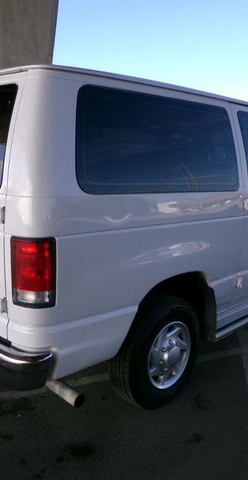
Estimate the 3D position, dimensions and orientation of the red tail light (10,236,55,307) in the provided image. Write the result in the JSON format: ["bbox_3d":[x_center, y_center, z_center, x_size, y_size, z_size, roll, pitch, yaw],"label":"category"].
[{"bbox_3d":[-0.401,0.145,2.000,0.225,0.325,0.130,10,14,43],"label":"red tail light"}]

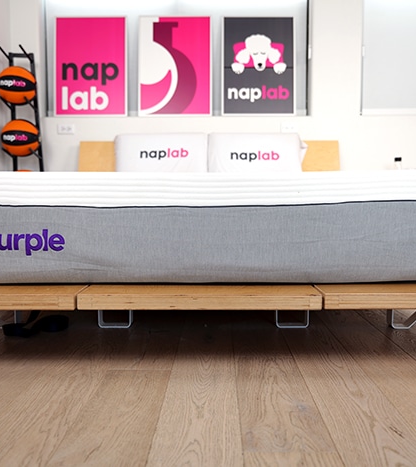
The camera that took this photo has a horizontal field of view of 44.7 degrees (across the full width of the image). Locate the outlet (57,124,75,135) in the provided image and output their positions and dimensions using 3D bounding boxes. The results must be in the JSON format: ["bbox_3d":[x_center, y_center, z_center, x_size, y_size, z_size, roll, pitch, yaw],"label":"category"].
[{"bbox_3d":[-0.978,-0.717,3.488,0.115,0.071,0.009,0,4,1],"label":"outlet"}]

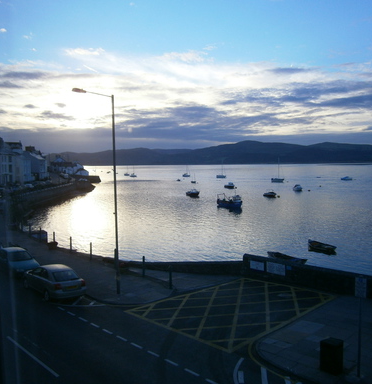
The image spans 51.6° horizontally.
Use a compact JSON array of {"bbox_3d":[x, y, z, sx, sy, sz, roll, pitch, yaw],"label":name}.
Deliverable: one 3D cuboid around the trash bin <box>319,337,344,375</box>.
[{"bbox_3d":[4.692,5.271,12.311,0.490,0.980,0.490,-4,6,-40],"label":"trash bin"}]

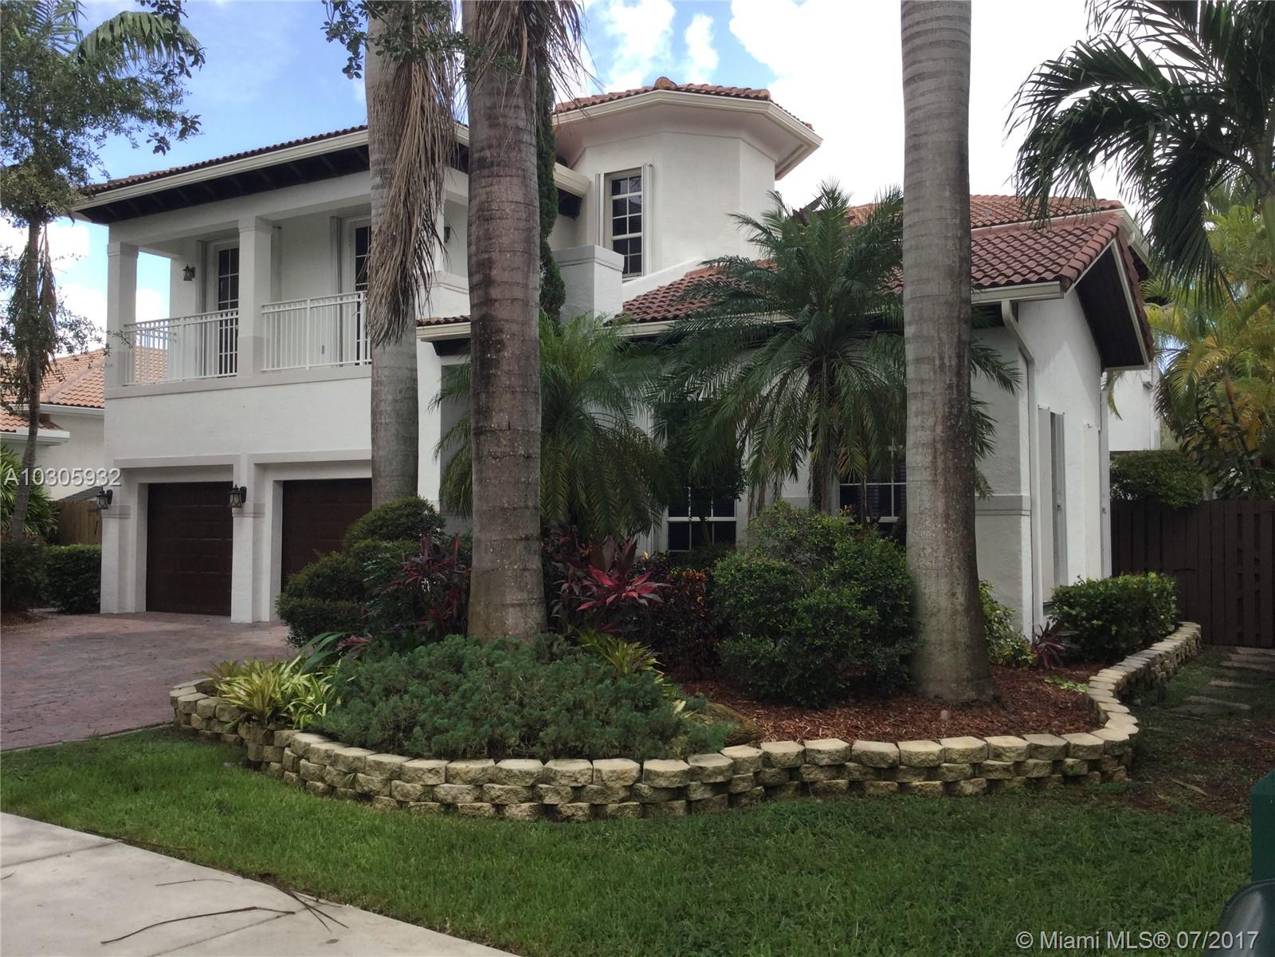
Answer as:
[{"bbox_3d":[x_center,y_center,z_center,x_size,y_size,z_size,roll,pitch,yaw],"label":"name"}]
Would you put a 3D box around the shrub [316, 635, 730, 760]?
[{"bbox_3d":[-0.748,1.400,7.550,2.600,0.630,1.550,0,-2,0],"label":"shrub"}]

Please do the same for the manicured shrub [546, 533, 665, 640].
[{"bbox_3d":[-0.250,1.125,9.700,1.020,1.340,0.950,0,-2,0],"label":"manicured shrub"}]

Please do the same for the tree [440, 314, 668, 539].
[{"bbox_3d":[-0.943,0.020,12.500,2.550,3.600,2.450,0,-2,0],"label":"tree"}]

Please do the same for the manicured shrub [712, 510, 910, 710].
[{"bbox_3d":[1.461,1.038,9.600,1.700,1.500,1.550,0,-2,0],"label":"manicured shrub"}]

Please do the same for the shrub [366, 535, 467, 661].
[{"bbox_3d":[-1.943,1.152,10.100,1.000,1.320,1.000,0,-2,0],"label":"shrub"}]

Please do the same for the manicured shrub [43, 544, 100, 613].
[{"bbox_3d":[-9.637,1.687,19.500,1.000,1.120,1.100,-1,-3,31],"label":"manicured shrub"}]

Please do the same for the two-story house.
[{"bbox_3d":[0.308,-1.864,20.346,15.750,8.250,12.950,-1,-3,31],"label":"two-story house"}]

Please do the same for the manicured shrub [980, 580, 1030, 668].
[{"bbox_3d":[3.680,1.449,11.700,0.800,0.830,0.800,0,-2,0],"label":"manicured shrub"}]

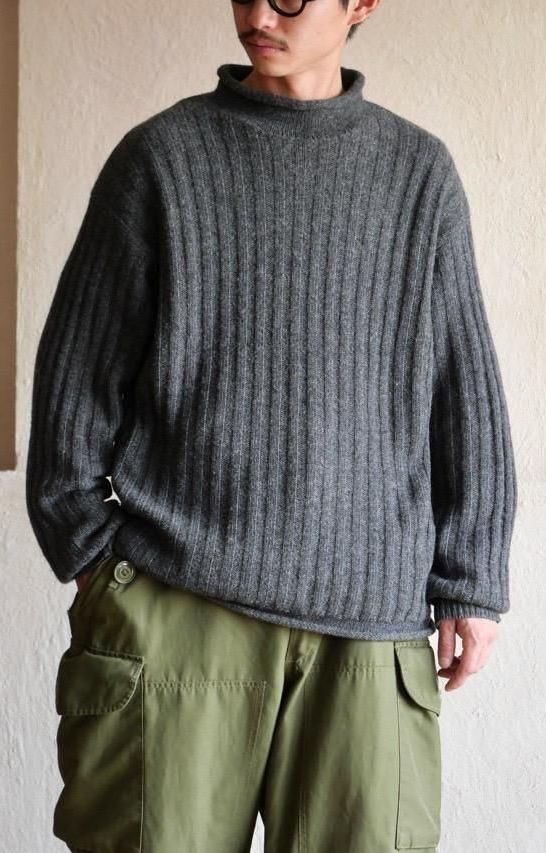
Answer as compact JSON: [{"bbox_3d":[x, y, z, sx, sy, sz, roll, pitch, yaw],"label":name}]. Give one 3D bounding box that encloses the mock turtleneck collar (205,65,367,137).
[{"bbox_3d":[0.018,-0.402,2.790,0.193,0.092,0.170,0,9,-5],"label":"mock turtleneck collar"}]

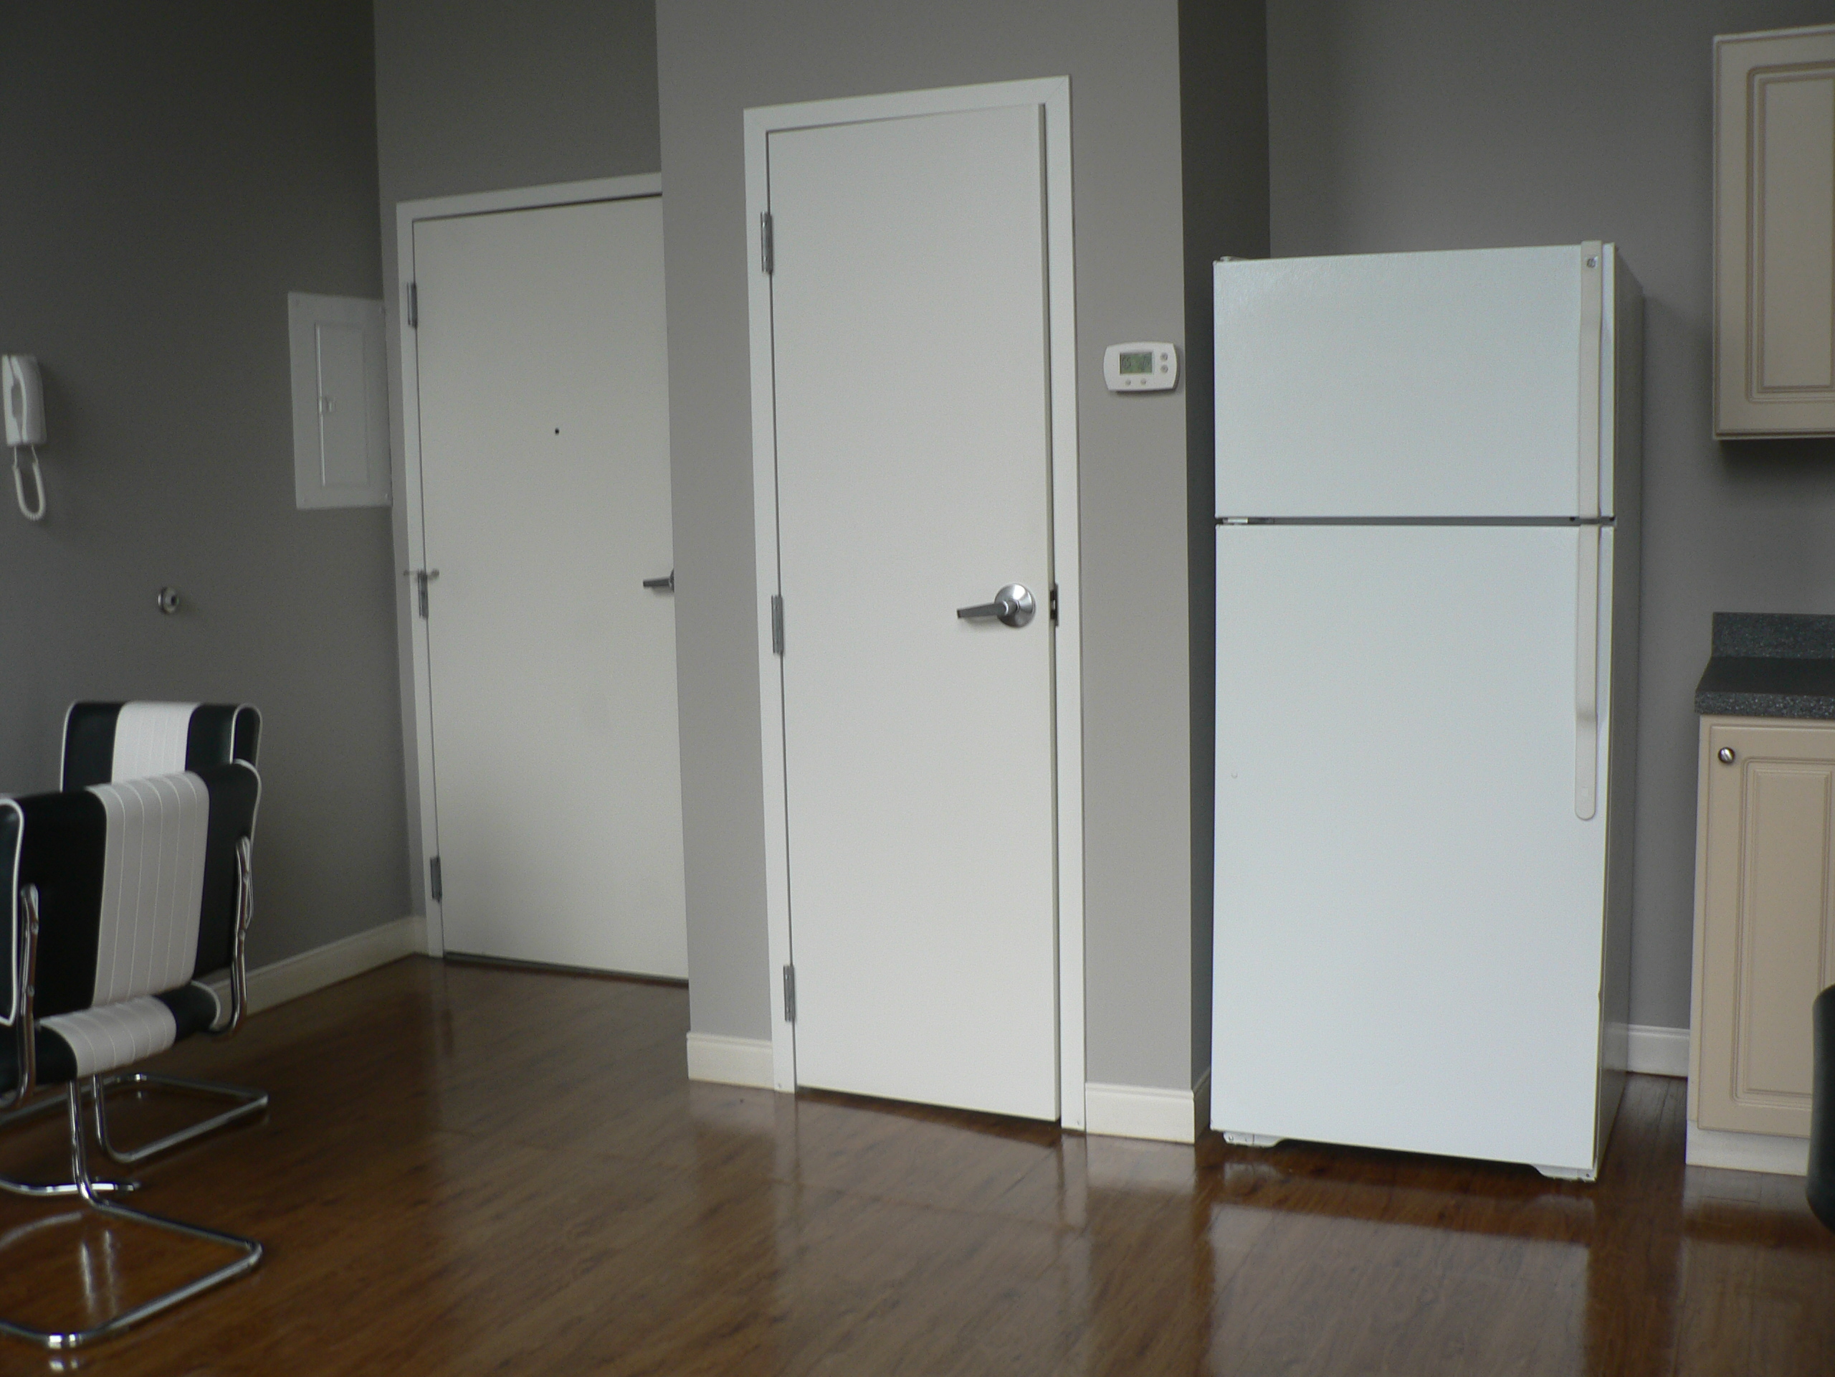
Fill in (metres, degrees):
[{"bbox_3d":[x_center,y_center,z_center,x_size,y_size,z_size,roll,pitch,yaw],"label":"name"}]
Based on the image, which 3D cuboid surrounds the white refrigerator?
[{"bbox_3d":[1.031,0.027,3.817,0.745,1.715,0.715,2,7,24],"label":"white refrigerator"}]

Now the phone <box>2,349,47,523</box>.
[{"bbox_3d":[-1.896,-0.534,4.062,0.070,0.364,0.058,2,7,24],"label":"phone"}]

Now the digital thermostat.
[{"bbox_3d":[0.427,-0.609,3.618,0.144,0.090,0.033,2,7,24],"label":"digital thermostat"}]

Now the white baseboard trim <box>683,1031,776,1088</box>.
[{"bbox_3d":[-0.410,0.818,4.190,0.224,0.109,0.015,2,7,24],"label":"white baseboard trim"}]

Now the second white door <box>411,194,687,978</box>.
[{"bbox_3d":[-0.928,-0.248,5.051,0.910,2.030,0.045,2,7,24],"label":"second white door"}]

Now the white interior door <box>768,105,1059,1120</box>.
[{"bbox_3d":[-0.009,-0.132,3.880,0.610,2.030,0.042,2,7,27],"label":"white interior door"}]

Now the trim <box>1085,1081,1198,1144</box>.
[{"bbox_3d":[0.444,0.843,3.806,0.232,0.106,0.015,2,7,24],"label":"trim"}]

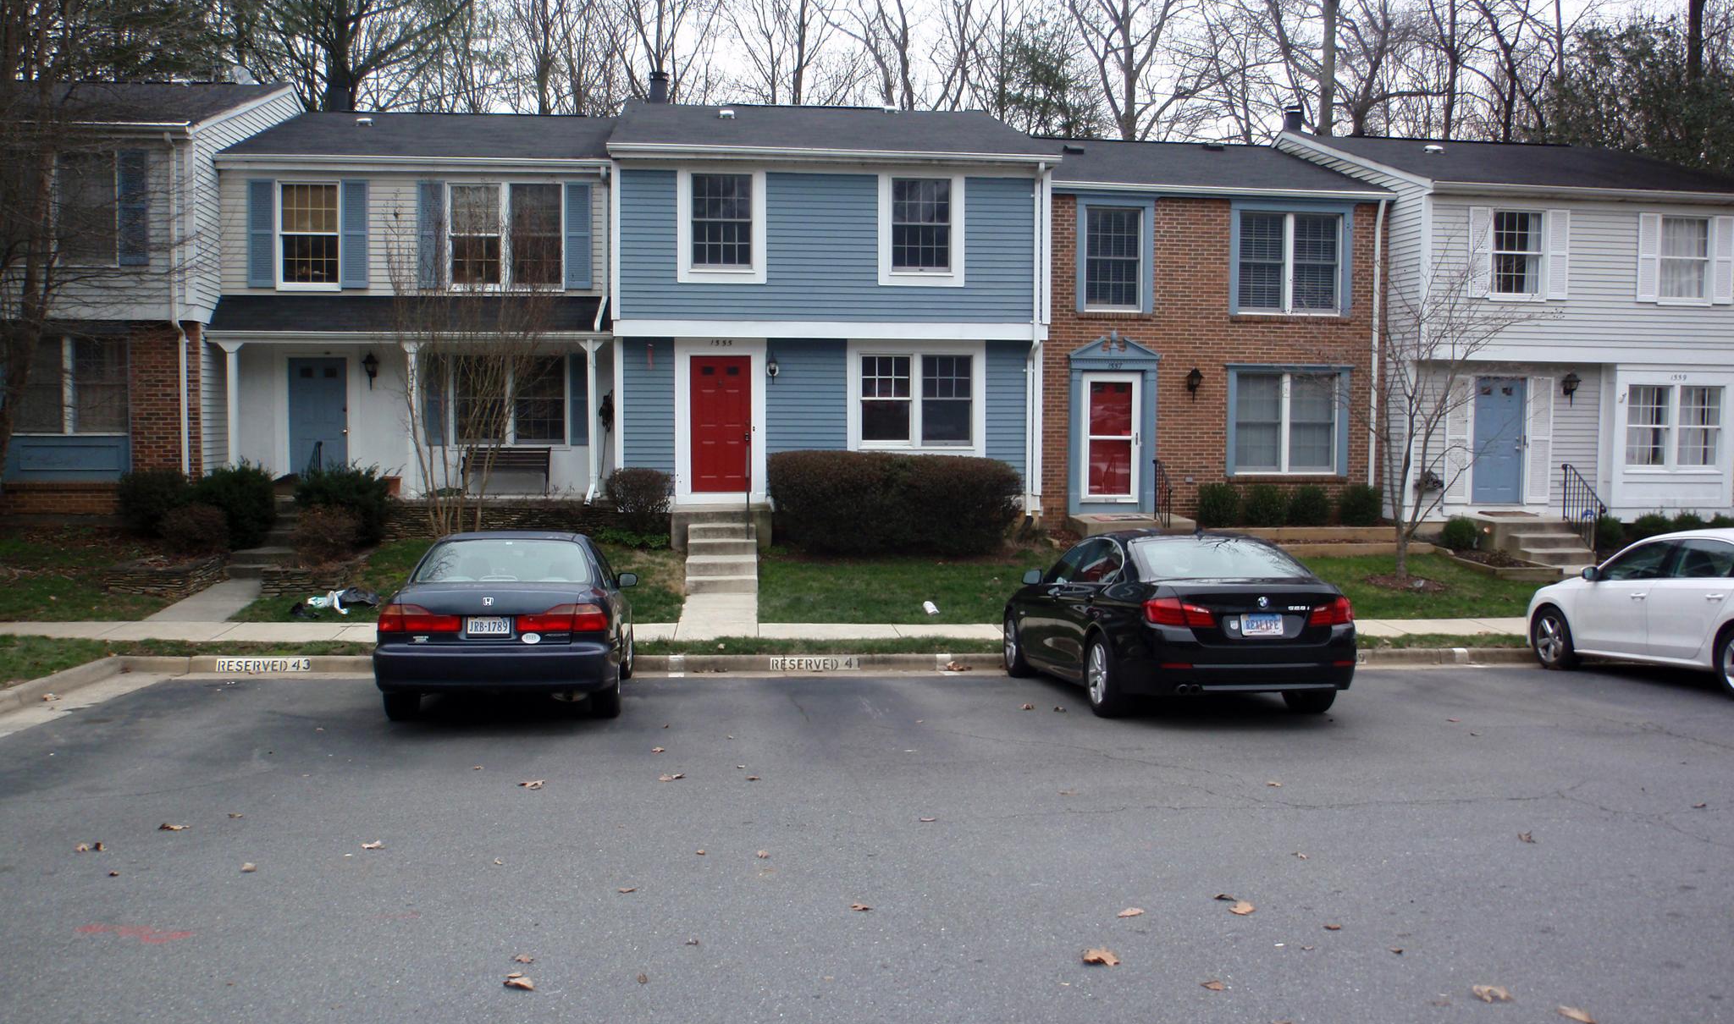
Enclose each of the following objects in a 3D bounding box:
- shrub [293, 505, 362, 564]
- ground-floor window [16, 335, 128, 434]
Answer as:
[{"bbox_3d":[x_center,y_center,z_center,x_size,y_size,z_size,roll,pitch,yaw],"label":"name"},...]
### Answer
[{"bbox_3d":[-6.735,0.279,17.500,0.800,0.720,0.780,0,4,-5],"label":"shrub"},{"bbox_3d":[-11.286,-1.807,19.900,1.520,1.380,0.120,0,4,-5],"label":"ground-floor window"}]

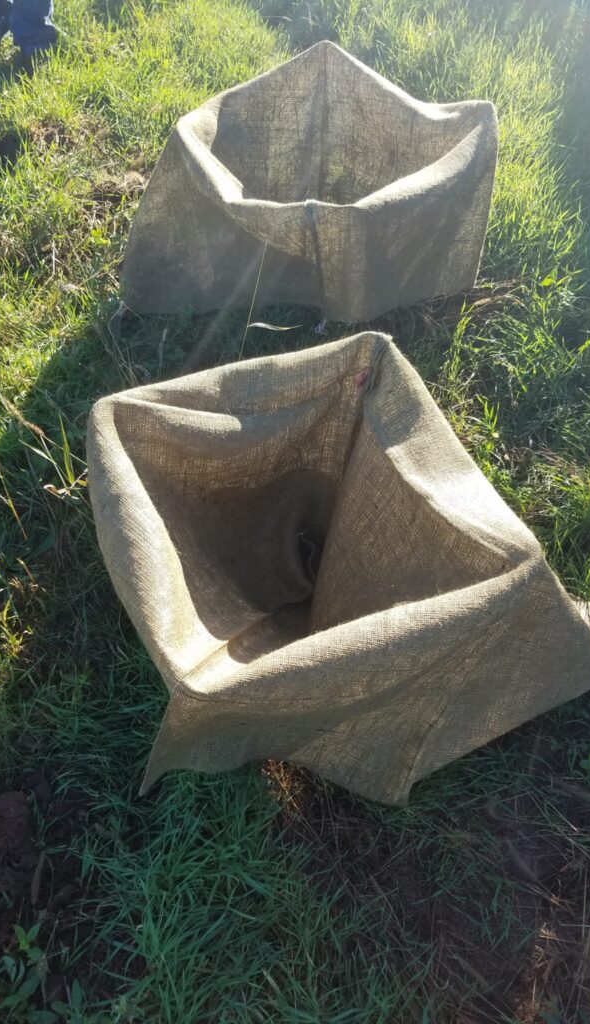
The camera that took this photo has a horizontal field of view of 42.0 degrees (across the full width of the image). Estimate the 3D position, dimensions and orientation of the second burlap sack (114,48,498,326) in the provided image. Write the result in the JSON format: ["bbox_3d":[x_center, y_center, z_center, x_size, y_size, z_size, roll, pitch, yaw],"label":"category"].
[{"bbox_3d":[0.019,-0.860,1.972,0.860,0.380,0.730,-4,48,-3],"label":"second burlap sack"}]

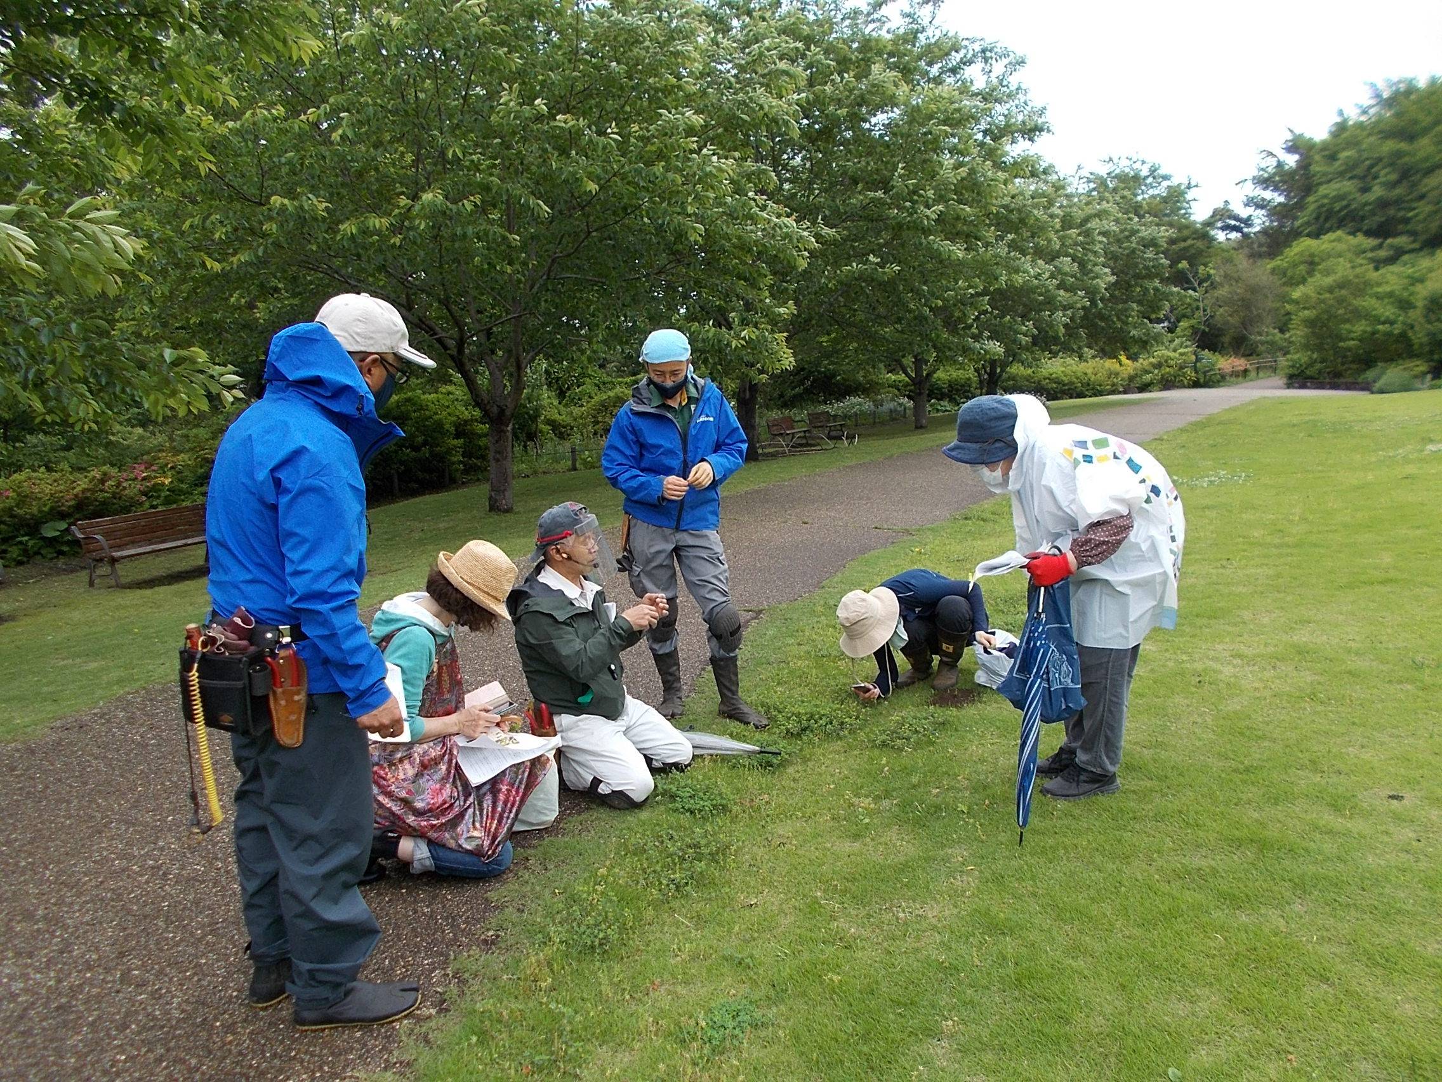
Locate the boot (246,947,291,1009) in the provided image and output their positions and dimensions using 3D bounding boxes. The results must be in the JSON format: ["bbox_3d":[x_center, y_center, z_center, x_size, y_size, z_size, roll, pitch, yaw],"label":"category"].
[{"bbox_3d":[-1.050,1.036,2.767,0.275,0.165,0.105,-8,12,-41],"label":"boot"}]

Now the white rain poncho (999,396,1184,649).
[{"bbox_3d":[1.213,-0.061,3.550,0.550,0.800,0.500,-1,9,-3],"label":"white rain poncho"}]

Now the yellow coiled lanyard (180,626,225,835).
[{"bbox_3d":[-1.135,0.415,2.370,0.080,0.450,0.060,-5,9,-25],"label":"yellow coiled lanyard"}]

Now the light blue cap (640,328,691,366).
[{"bbox_3d":[-0.227,-0.810,4.510,0.195,0.155,0.220,0,24,0],"label":"light blue cap"}]

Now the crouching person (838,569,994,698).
[{"bbox_3d":[0.940,0.418,5.270,0.630,0.560,0.730,7,12,36],"label":"crouching person"}]

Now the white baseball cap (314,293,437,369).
[{"bbox_3d":[-0.790,-0.480,2.480,0.280,0.165,0.180,0,8,-31],"label":"white baseball cap"}]

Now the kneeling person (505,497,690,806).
[{"bbox_3d":[-0.445,0.387,3.990,0.710,1.030,0.560,5,11,26],"label":"kneeling person"}]

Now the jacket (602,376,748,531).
[{"bbox_3d":[-0.195,-0.368,4.600,0.620,0.670,0.420,0,9,-2],"label":"jacket"}]

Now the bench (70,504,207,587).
[{"bbox_3d":[-7.028,0.063,13.500,0.600,0.780,1.800,4,10,29],"label":"bench"}]

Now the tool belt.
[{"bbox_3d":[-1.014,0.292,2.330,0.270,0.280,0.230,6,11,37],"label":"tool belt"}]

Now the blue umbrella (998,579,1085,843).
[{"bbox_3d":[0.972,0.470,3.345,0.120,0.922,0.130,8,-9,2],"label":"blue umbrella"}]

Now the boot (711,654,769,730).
[{"bbox_3d":[0.095,0.642,4.726,0.280,0.300,0.115,6,11,32],"label":"boot"}]

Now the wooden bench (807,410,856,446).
[{"bbox_3d":[3.427,-3.642,34.500,0.650,0.800,1.750,4,10,29],"label":"wooden bench"}]

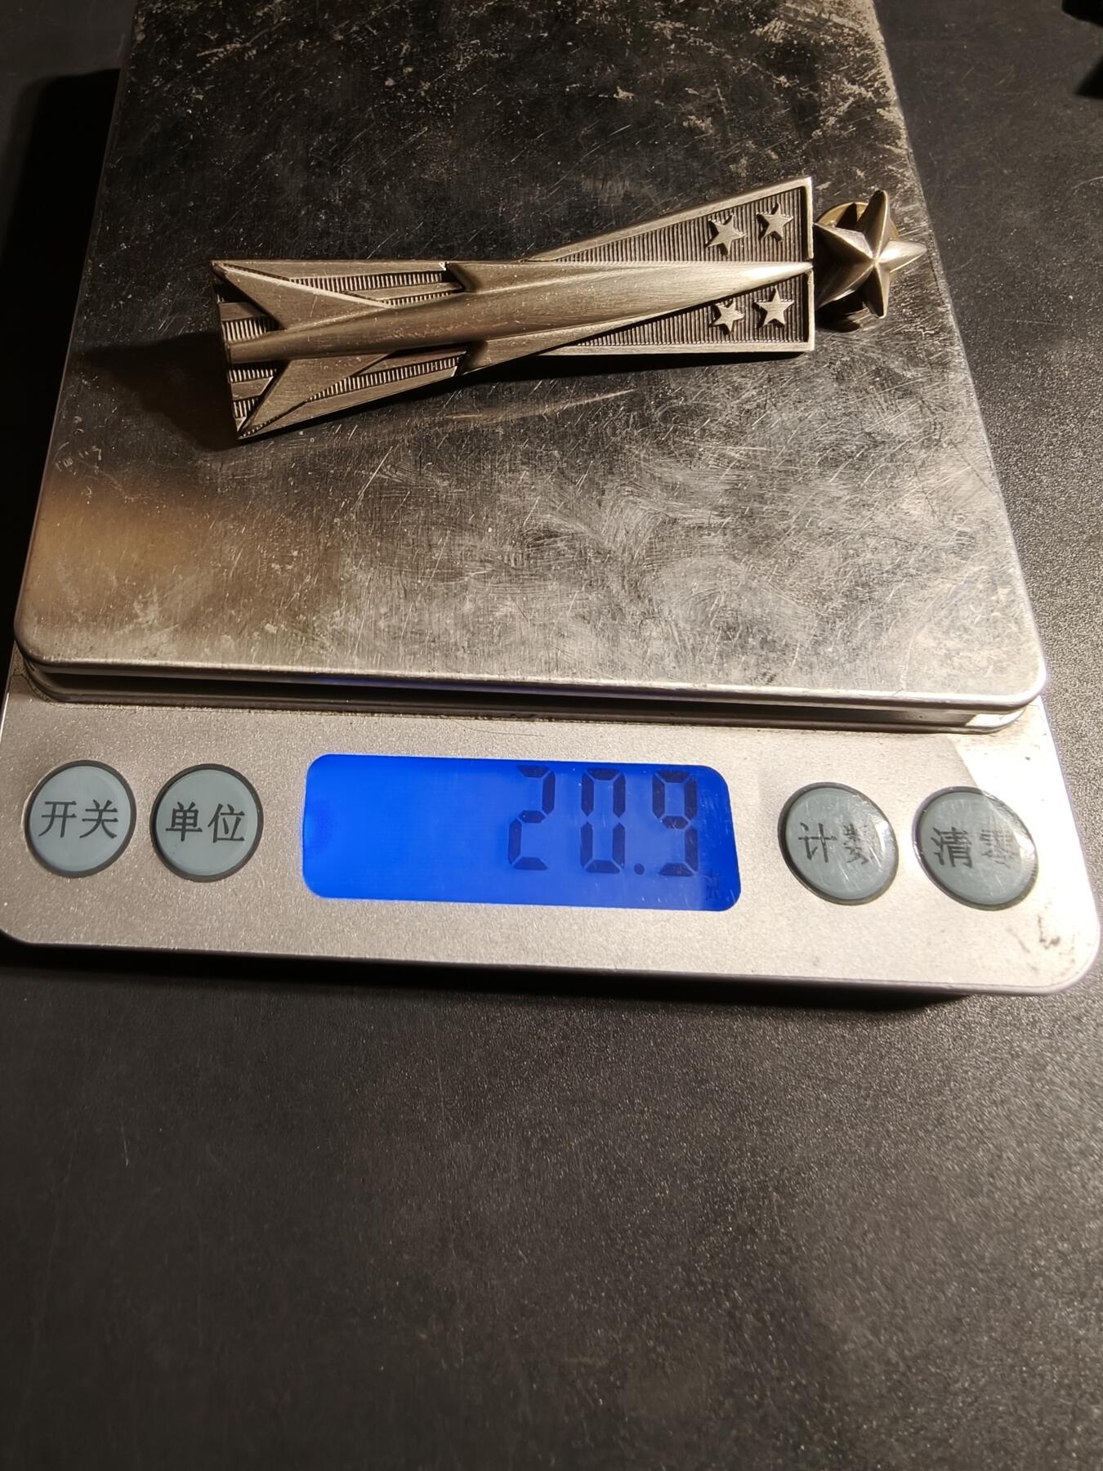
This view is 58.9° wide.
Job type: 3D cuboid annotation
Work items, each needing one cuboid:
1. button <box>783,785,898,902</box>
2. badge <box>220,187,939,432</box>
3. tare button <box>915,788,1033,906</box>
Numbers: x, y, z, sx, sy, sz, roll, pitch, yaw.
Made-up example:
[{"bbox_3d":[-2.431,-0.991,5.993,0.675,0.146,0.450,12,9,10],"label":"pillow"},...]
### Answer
[{"bbox_3d":[0.028,0.010,0.093,0.011,0.002,0.011,1,67,-1],"label":"button"},{"bbox_3d":[0.004,-0.046,0.106,0.076,0.009,0.025,-11,68,-6],"label":"badge"},{"bbox_3d":[0.041,0.011,0.093,0.011,0.002,0.011,1,67,-1],"label":"tare button"}]

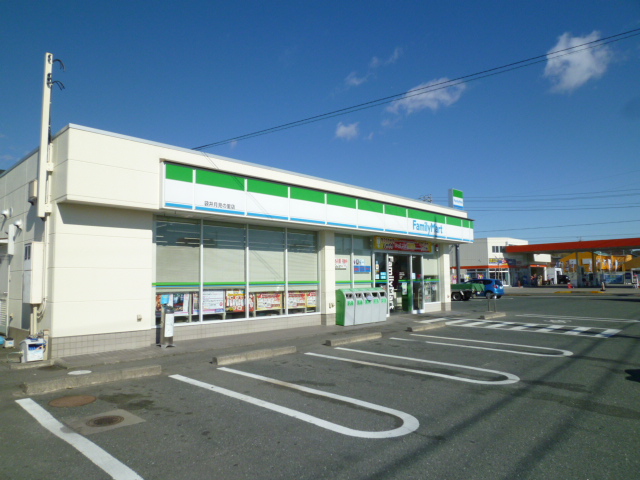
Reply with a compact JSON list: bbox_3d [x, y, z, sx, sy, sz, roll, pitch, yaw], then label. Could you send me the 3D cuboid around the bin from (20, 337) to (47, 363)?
[{"bbox_3d":[-4.946,1.892,7.667,0.330,0.390,0.280,-5,-7,44],"label":"bin"}]

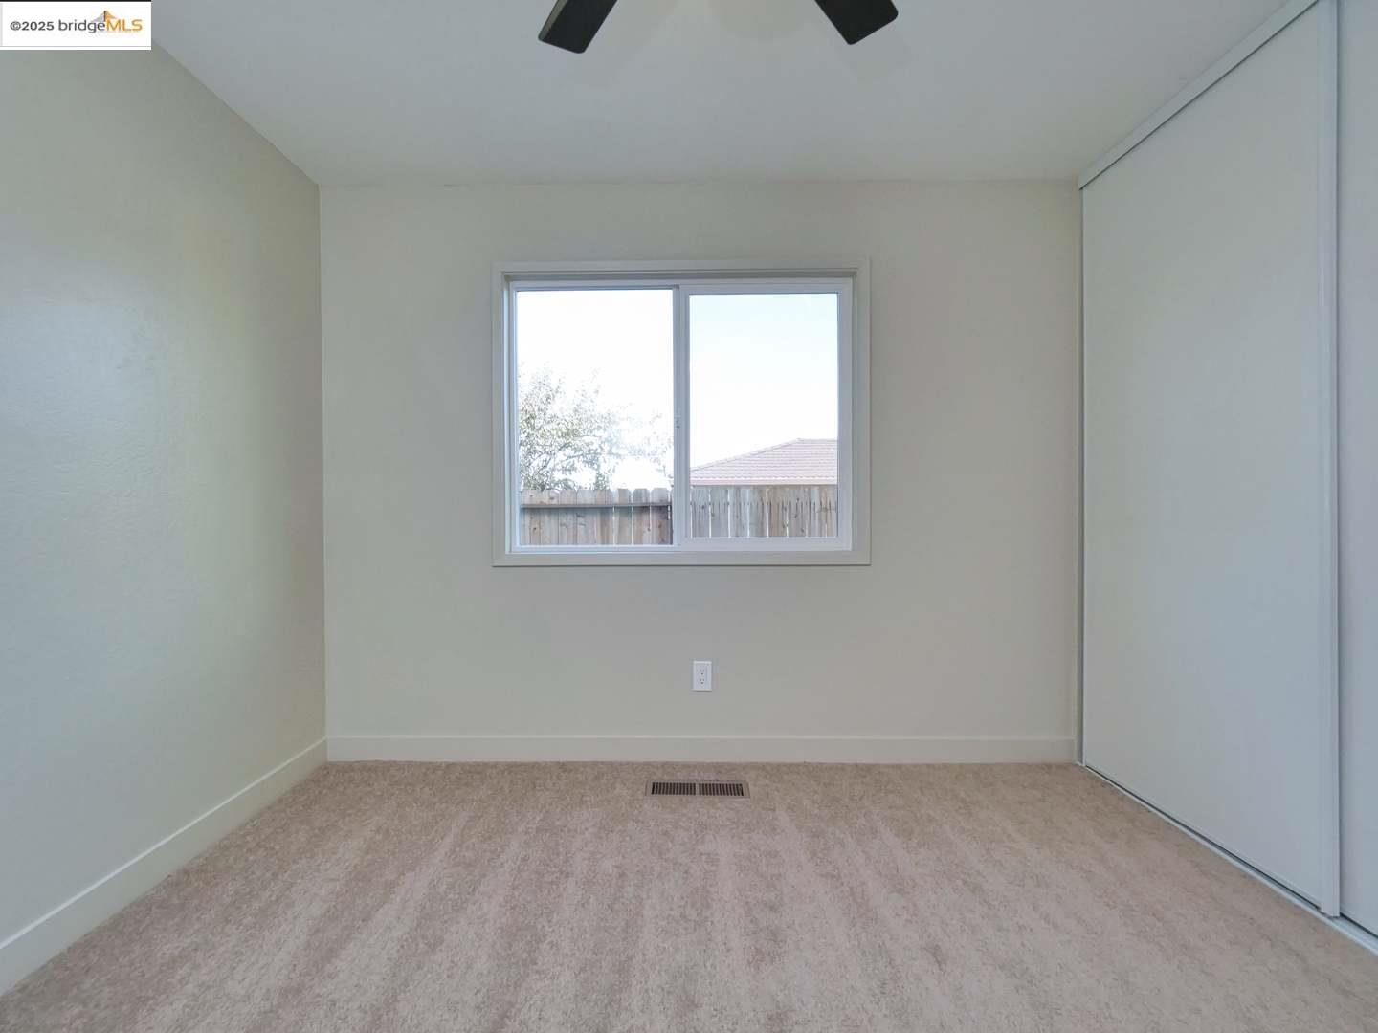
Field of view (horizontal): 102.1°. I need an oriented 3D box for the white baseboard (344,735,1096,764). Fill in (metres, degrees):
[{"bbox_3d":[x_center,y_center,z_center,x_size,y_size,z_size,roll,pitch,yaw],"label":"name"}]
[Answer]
[{"bbox_3d":[0.048,0.985,2.359,3.157,0.112,0.018,0,0,0],"label":"white baseboard"}]

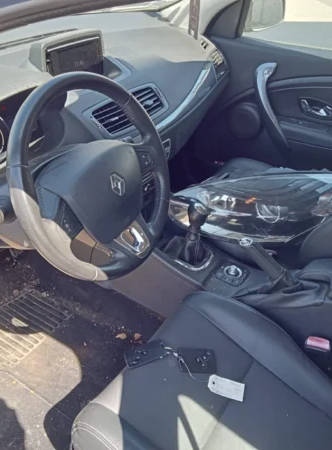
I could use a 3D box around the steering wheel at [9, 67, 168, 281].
[{"bbox_3d":[-0.126,-0.083,0.874,0.105,0.370,0.370,-5,22,39],"label":"steering wheel"}]

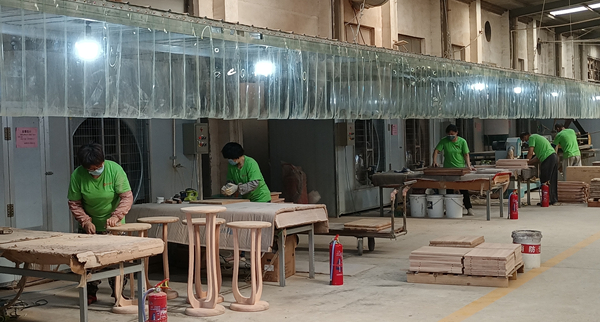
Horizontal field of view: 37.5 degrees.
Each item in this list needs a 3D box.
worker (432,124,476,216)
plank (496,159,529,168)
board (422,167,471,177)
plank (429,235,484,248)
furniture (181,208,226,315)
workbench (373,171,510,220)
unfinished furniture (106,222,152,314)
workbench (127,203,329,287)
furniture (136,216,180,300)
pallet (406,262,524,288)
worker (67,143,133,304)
[{"bbox_3d":[2.763,0.151,15.873,0.680,1.621,0.480,-2,1,20],"label":"worker"},{"bbox_3d":[4.047,0.055,16.802,0.510,0.155,0.450,-1,2,30],"label":"plank"},{"bbox_3d":[2.512,0.181,14.963,0.680,0.100,0.410,-1,2,35],"label":"board"},{"bbox_3d":[1.655,0.852,9.326,0.430,0.065,0.530,-1,2,28],"label":"plank"},{"bbox_3d":[-0.797,0.848,7.516,0.393,0.890,0.393,-2,1,0],"label":"furniture"},{"bbox_3d":[2.383,0.599,15.089,2.140,0.735,1.000,-1,2,30],"label":"workbench"},{"bbox_3d":[-1.492,0.938,7.799,0.393,0.753,0.393,-2,1,0],"label":"unfinished furniture"},{"bbox_3d":[-1.005,0.885,9.490,2.417,0.745,1.057,-2,1,30],"label":"workbench"},{"bbox_3d":[-1.328,0.921,8.412,0.398,0.747,0.398,-2,1,0],"label":"furniture"},{"bbox_3d":[1.672,1.110,8.822,0.985,0.107,0.910,-1,2,25],"label":"pallet"},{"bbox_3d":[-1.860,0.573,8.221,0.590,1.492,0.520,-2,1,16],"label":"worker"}]

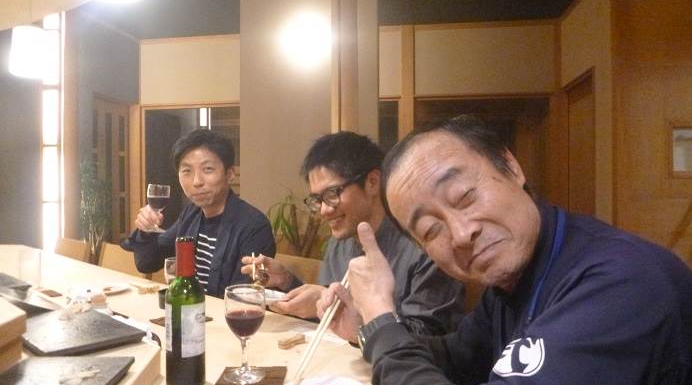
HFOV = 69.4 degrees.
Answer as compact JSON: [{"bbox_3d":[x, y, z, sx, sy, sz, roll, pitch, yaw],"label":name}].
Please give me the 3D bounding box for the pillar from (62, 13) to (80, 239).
[{"bbox_3d":[-2.130,-0.240,3.900,0.135,2.500,0.135,0,-1,-8],"label":"pillar"}]

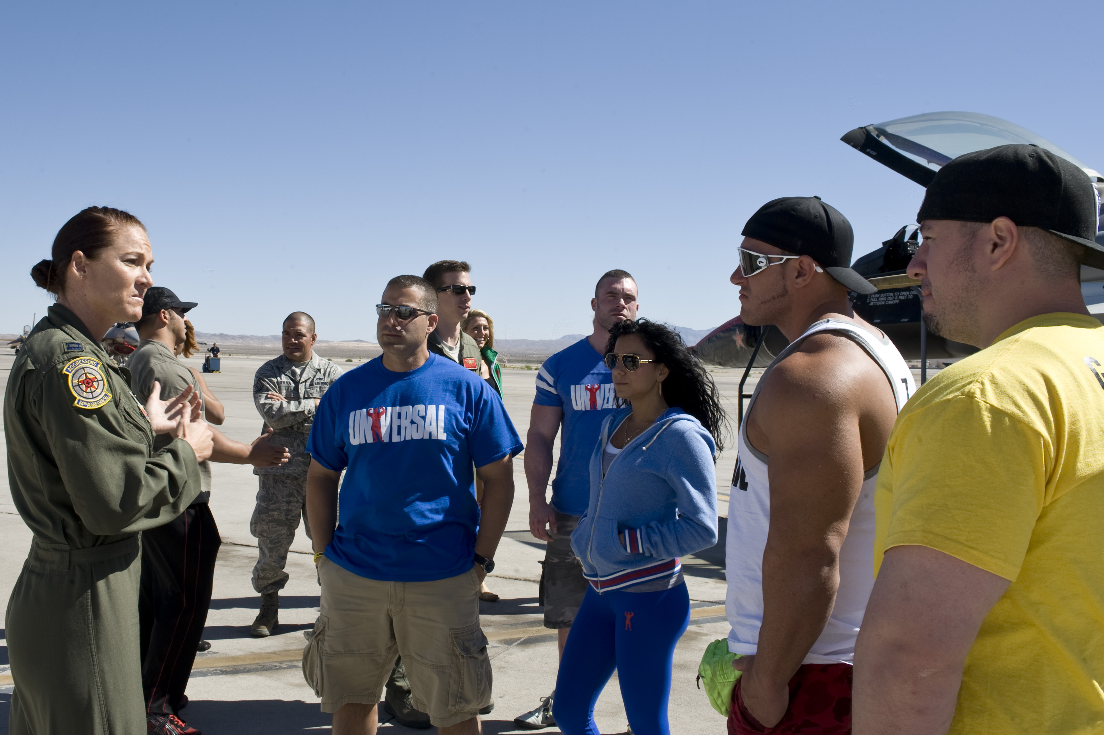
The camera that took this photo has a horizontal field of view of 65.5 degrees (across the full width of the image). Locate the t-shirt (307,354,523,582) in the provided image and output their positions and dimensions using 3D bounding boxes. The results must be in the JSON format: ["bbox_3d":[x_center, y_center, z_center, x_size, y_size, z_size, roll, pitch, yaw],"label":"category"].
[{"bbox_3d":[-0.415,0.292,2.600,0.640,0.680,0.330,0,1,17],"label":"t-shirt"}]

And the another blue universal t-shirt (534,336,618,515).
[{"bbox_3d":[0.217,0.230,3.440,0.580,0.710,0.320,0,1,-2],"label":"another blue universal t-shirt"}]

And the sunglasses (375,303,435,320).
[{"bbox_3d":[-0.433,-0.168,2.550,0.142,0.045,0.135,3,-1,26],"label":"sunglasses"}]

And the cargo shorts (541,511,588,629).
[{"bbox_3d":[0.176,0.785,3.440,0.450,0.520,0.330,0,1,0],"label":"cargo shorts"}]

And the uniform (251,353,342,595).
[{"bbox_3d":[-1.335,0.561,4.530,0.520,1.280,0.380,0,1,-7],"label":"uniform"}]

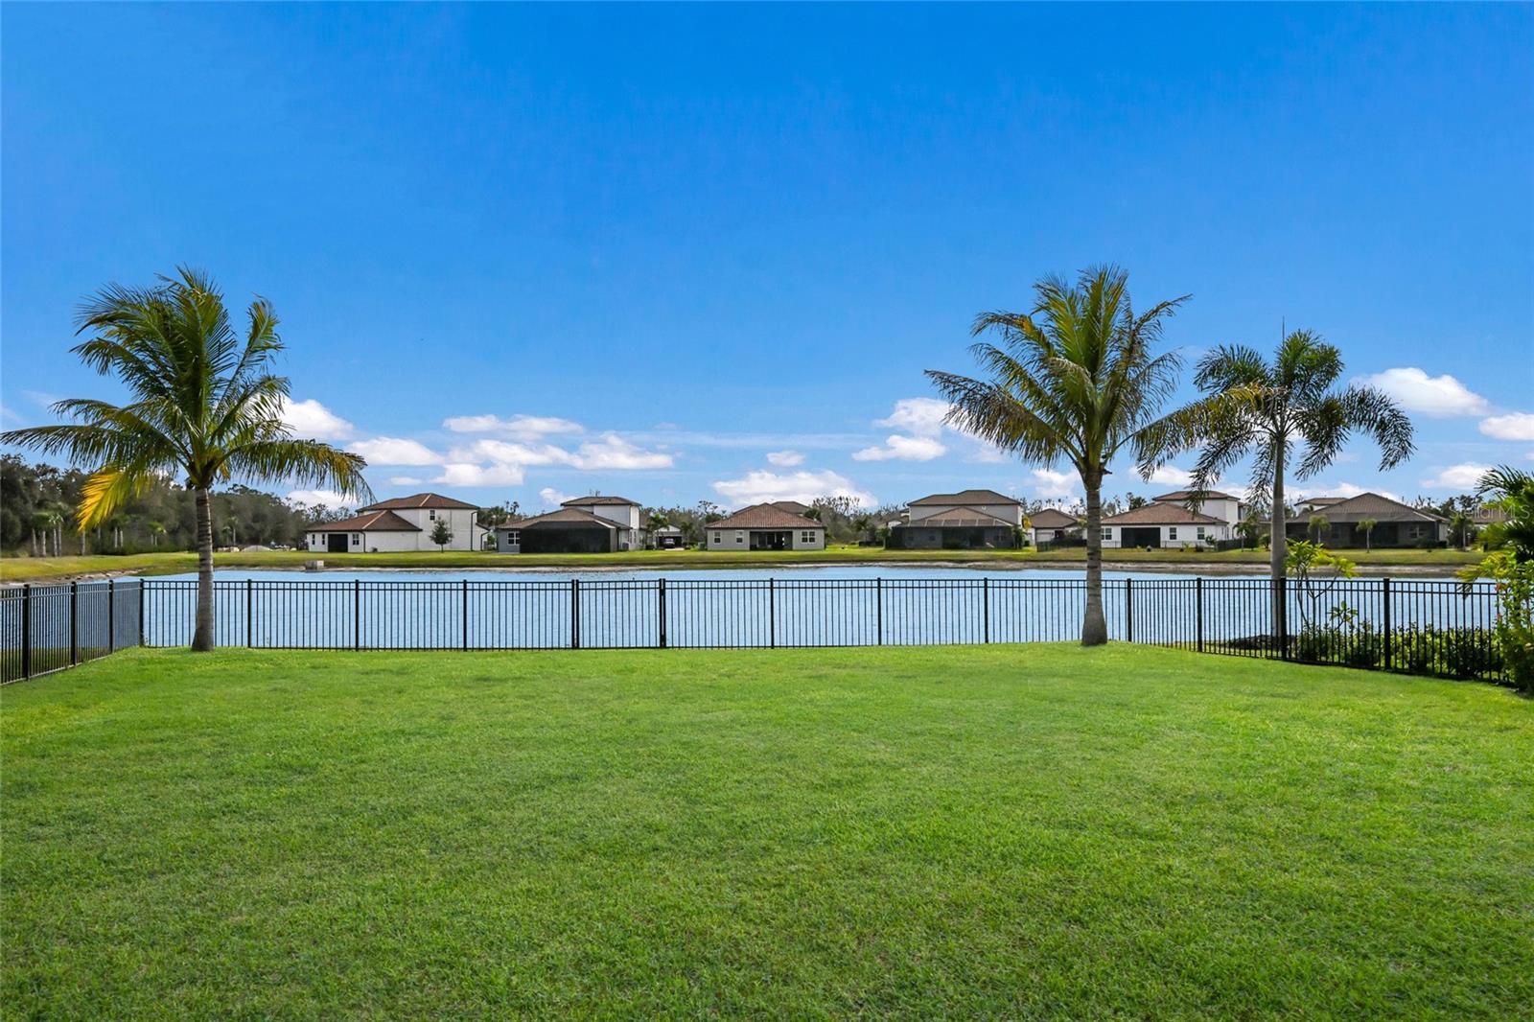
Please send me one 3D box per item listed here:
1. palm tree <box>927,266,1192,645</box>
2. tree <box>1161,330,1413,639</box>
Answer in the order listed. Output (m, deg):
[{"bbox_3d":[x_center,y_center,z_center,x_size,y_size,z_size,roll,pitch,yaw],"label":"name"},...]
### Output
[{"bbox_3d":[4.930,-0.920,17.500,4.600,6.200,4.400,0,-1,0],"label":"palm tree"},{"bbox_3d":[9.530,-0.480,19.400,4.400,5.650,4.300,0,-1,0],"label":"tree"}]

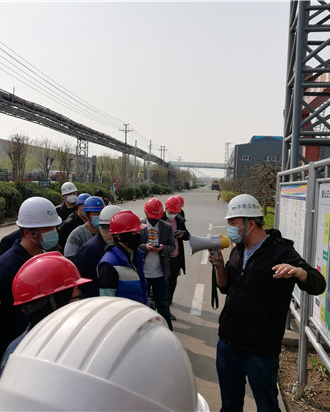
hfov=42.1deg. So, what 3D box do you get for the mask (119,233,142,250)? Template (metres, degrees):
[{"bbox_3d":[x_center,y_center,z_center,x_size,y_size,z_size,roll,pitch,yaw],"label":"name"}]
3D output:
[{"bbox_3d":[-0.255,0.267,3.220,0.125,0.140,0.150,3,3,23],"label":"mask"}]

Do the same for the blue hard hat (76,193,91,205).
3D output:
[{"bbox_3d":[-1.094,-0.089,5.900,0.280,0.160,0.220,-6,3,-4],"label":"blue hard hat"}]

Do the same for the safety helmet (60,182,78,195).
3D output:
[{"bbox_3d":[-1.377,-0.249,6.200,0.220,0.160,0.280,-6,6,-20],"label":"safety helmet"}]

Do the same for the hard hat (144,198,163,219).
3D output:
[{"bbox_3d":[-0.131,0.034,5.250,0.220,0.160,0.280,1,28,-14],"label":"hard hat"}]

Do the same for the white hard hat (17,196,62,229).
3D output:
[{"bbox_3d":[-0.736,0.035,2.520,0.280,0.165,0.225,1,3,12],"label":"white hard hat"}]

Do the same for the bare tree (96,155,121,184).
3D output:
[{"bbox_3d":[-6.946,-3.606,51.962,2.900,5.280,2.900,2,3,6],"label":"bare tree"}]

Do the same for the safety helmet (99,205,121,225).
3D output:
[{"bbox_3d":[-0.501,0.085,4.050,0.270,0.160,0.220,6,1,-20],"label":"safety helmet"}]

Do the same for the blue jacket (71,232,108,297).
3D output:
[{"bbox_3d":[-0.663,0.605,4.150,0.340,0.720,0.500,3,3,20],"label":"blue jacket"}]

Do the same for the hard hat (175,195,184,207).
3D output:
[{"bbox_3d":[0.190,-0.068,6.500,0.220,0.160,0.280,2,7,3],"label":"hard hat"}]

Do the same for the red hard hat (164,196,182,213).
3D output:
[{"bbox_3d":[0.115,-0.007,6.000,0.220,0.160,0.280,14,20,-10],"label":"red hard hat"}]

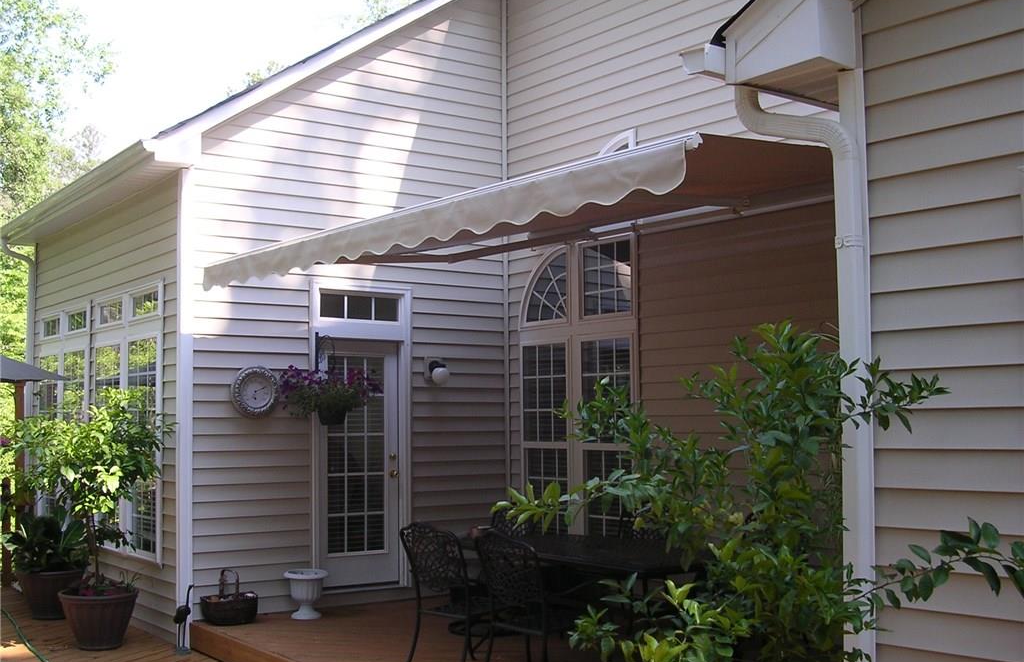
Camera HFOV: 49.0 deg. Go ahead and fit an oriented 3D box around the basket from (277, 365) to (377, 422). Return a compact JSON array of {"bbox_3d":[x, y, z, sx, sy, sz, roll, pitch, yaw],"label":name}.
[{"bbox_3d":[-1.396,0.492,8.713,0.780,0.450,0.640,3,-5,-37],"label":"basket"}]

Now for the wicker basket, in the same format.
[{"bbox_3d":[-2.083,1.959,8.277,0.440,0.380,0.290,3,-5,-37],"label":"wicker basket"}]

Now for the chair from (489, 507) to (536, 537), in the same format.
[{"bbox_3d":[-0.111,1.699,8.150,0.620,0.920,0.660,-3,-5,31],"label":"chair"}]

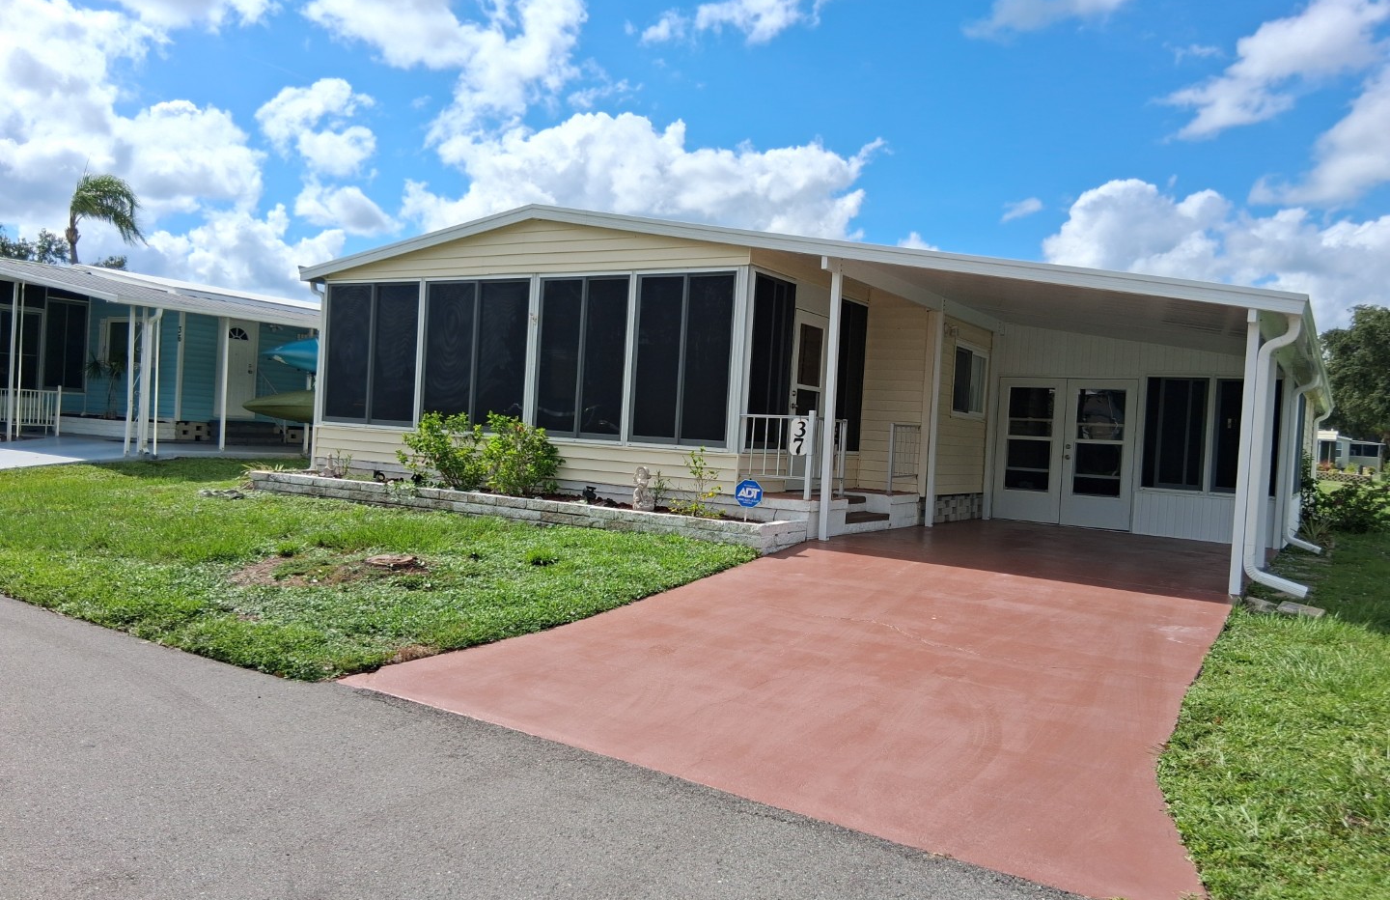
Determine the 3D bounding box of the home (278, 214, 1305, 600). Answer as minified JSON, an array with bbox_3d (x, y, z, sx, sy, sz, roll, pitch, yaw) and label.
[{"bbox_3d":[3.994,-0.841,17.933,11.711,3.471,16.665,4,1,32],"label":"home"}]

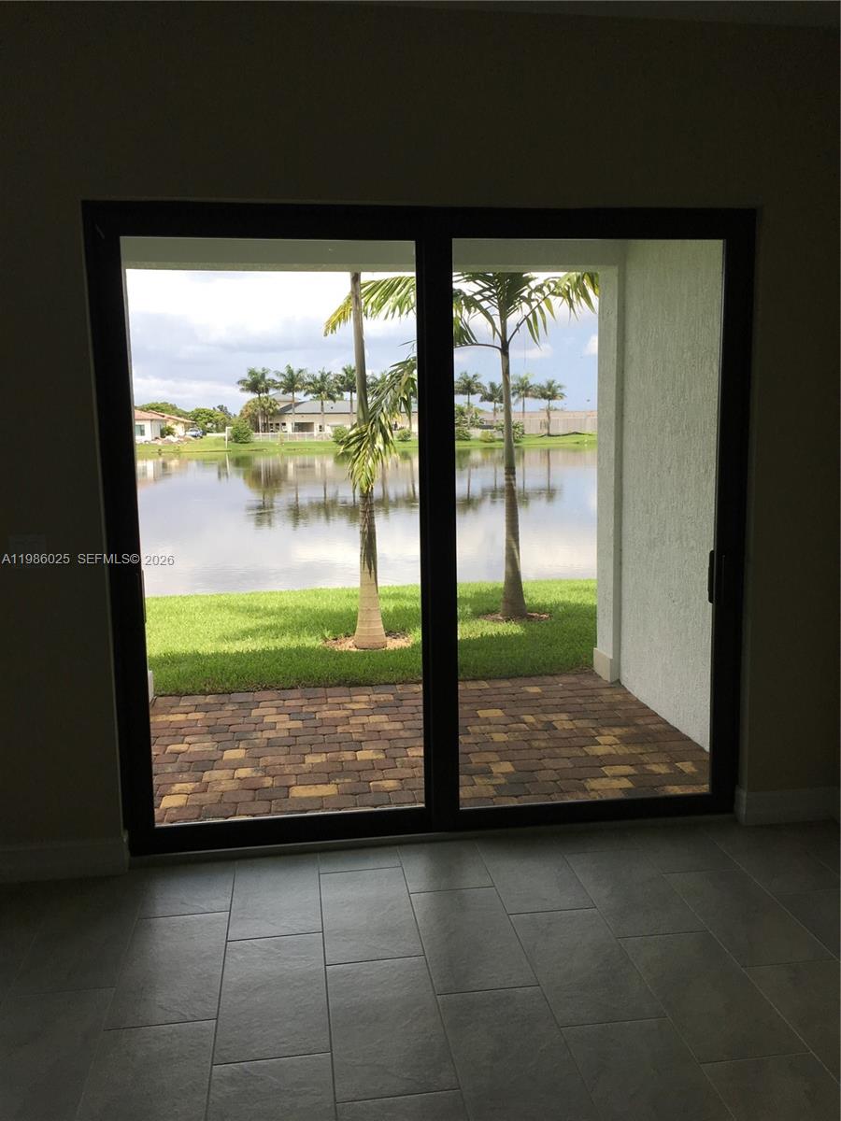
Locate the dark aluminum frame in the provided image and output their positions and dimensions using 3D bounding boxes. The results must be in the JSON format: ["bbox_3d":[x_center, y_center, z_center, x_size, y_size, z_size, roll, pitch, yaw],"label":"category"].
[{"bbox_3d":[0.067,-0.100,3.664,2.468,2.430,0.130,-2,9,-7],"label":"dark aluminum frame"}]

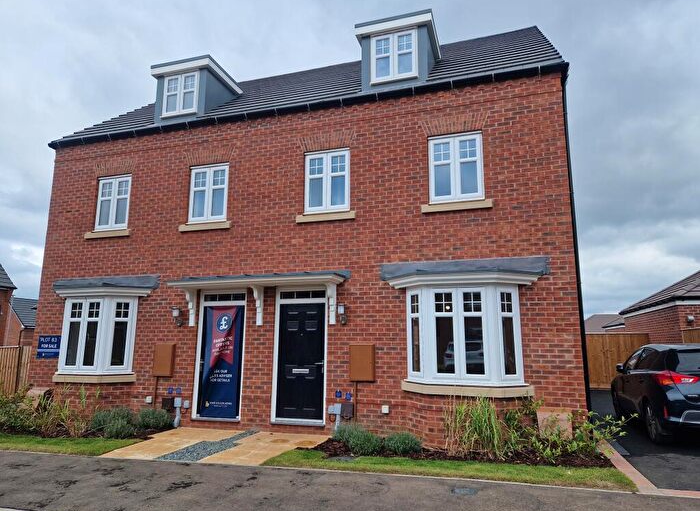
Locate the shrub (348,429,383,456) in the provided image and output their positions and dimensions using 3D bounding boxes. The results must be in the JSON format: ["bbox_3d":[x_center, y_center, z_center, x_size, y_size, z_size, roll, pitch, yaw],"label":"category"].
[{"bbox_3d":[0.228,2.723,6.854,0.500,0.310,0.500,0,-10,0],"label":"shrub"}]

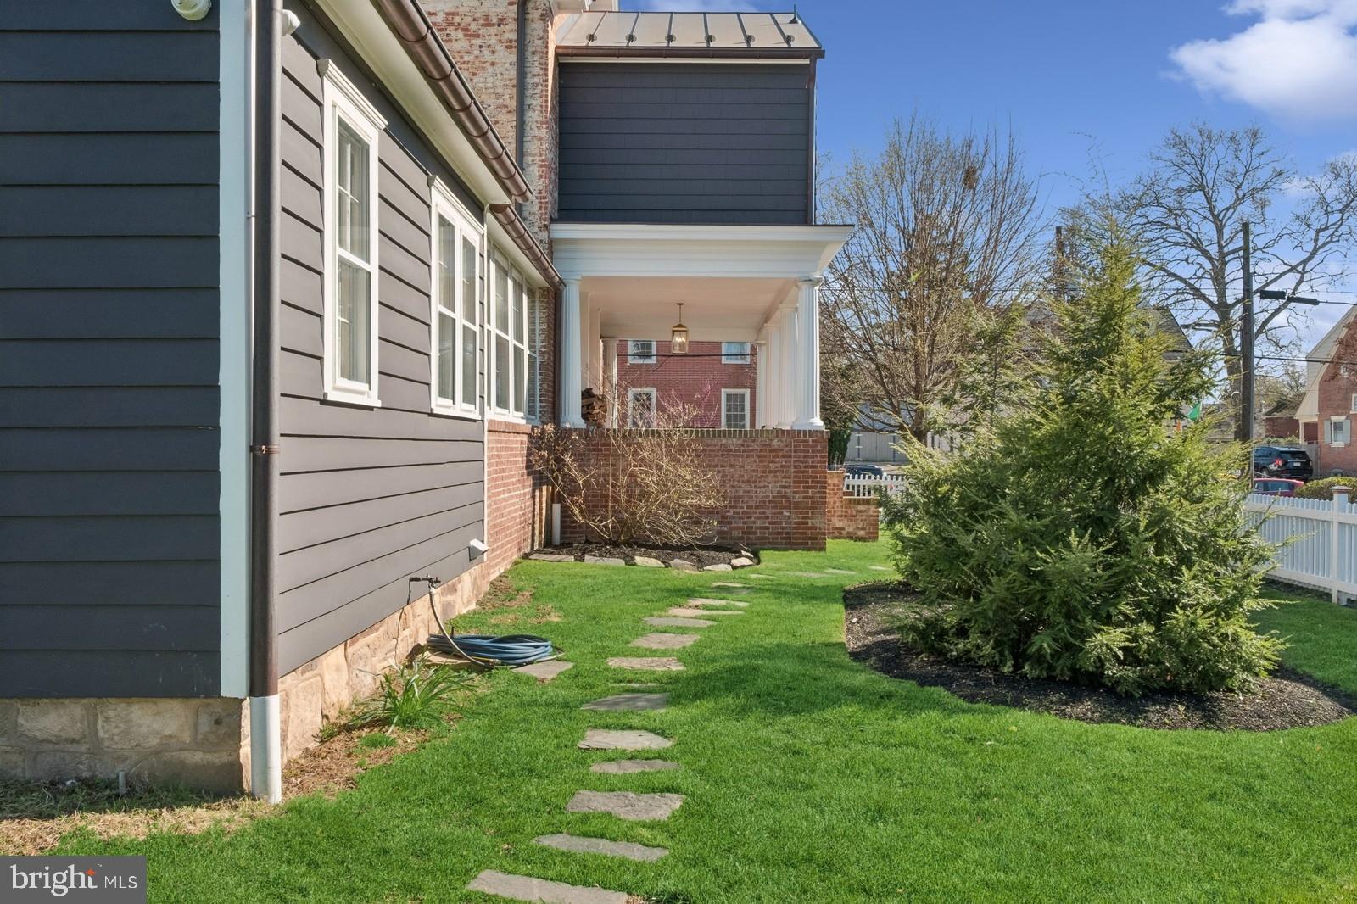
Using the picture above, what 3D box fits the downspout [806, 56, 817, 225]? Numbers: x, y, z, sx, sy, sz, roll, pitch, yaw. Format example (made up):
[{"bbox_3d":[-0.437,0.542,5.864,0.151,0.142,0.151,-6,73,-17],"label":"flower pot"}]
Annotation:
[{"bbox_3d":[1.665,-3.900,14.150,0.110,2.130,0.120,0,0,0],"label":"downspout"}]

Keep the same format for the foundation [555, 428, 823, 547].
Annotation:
[{"bbox_3d":[0.170,0.480,18.200,3.450,1.520,8.200,0,0,0],"label":"foundation"}]

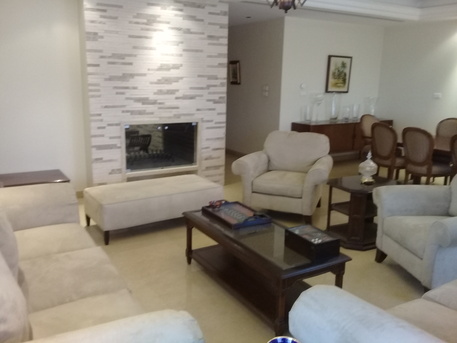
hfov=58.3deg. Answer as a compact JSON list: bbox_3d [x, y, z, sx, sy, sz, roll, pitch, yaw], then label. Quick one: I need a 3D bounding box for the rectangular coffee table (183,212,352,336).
[{"bbox_3d":[0.201,0.680,3.121,0.577,0.437,1.342,-6,15,-31],"label":"rectangular coffee table"}]

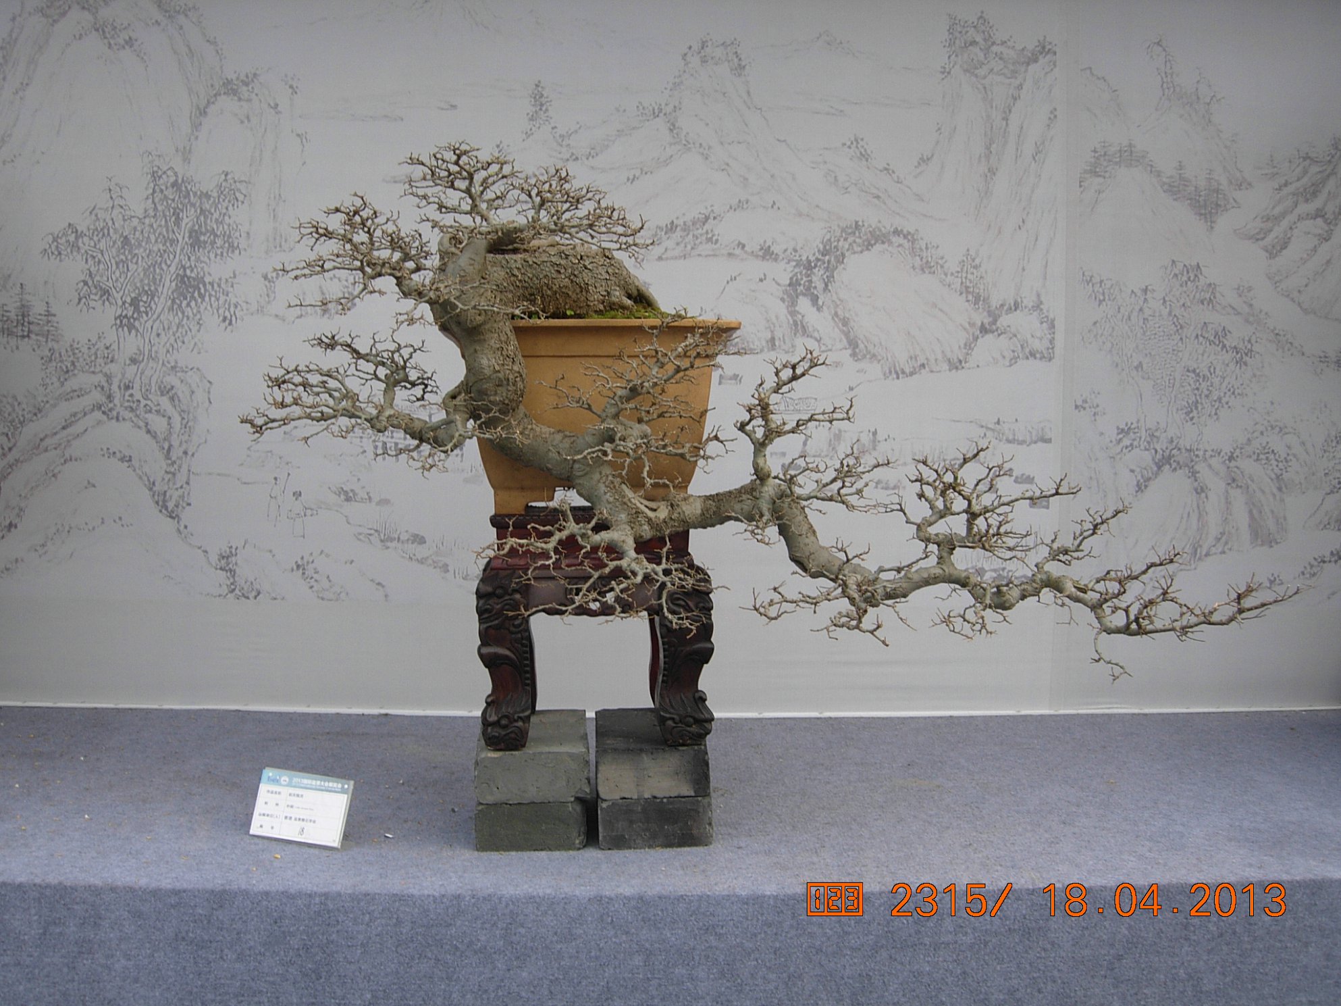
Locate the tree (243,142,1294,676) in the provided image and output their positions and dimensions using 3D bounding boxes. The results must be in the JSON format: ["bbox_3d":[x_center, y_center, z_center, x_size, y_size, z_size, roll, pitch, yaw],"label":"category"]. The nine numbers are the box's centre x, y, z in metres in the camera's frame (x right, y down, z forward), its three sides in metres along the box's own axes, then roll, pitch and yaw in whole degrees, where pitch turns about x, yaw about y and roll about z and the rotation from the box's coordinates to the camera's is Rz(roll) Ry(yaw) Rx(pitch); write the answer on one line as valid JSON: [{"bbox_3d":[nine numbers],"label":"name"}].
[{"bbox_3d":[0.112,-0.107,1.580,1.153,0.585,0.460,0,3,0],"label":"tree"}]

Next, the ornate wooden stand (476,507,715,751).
[{"bbox_3d":[-0.091,0.134,1.639,0.261,0.261,0.255,0,3,-4],"label":"ornate wooden stand"}]

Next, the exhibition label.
[{"bbox_3d":[-0.408,0.342,1.561,0.124,0.075,0.012,1,-20,22],"label":"exhibition label"}]

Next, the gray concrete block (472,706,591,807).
[{"bbox_3d":[-0.159,0.292,1.631,0.124,0.053,0.250,0,3,-4],"label":"gray concrete block"}]

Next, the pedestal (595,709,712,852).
[{"bbox_3d":[-0.025,0.318,1.642,0.124,0.106,0.250,0,3,-4],"label":"pedestal"}]

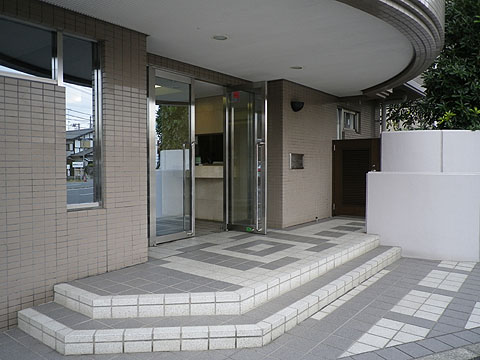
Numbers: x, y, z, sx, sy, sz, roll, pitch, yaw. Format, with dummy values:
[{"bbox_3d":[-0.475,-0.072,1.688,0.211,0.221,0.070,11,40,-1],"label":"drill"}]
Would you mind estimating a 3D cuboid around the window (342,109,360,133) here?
[{"bbox_3d":[2.449,-1.285,8.575,0.090,0.454,0.886,2,3,38],"label":"window"}]

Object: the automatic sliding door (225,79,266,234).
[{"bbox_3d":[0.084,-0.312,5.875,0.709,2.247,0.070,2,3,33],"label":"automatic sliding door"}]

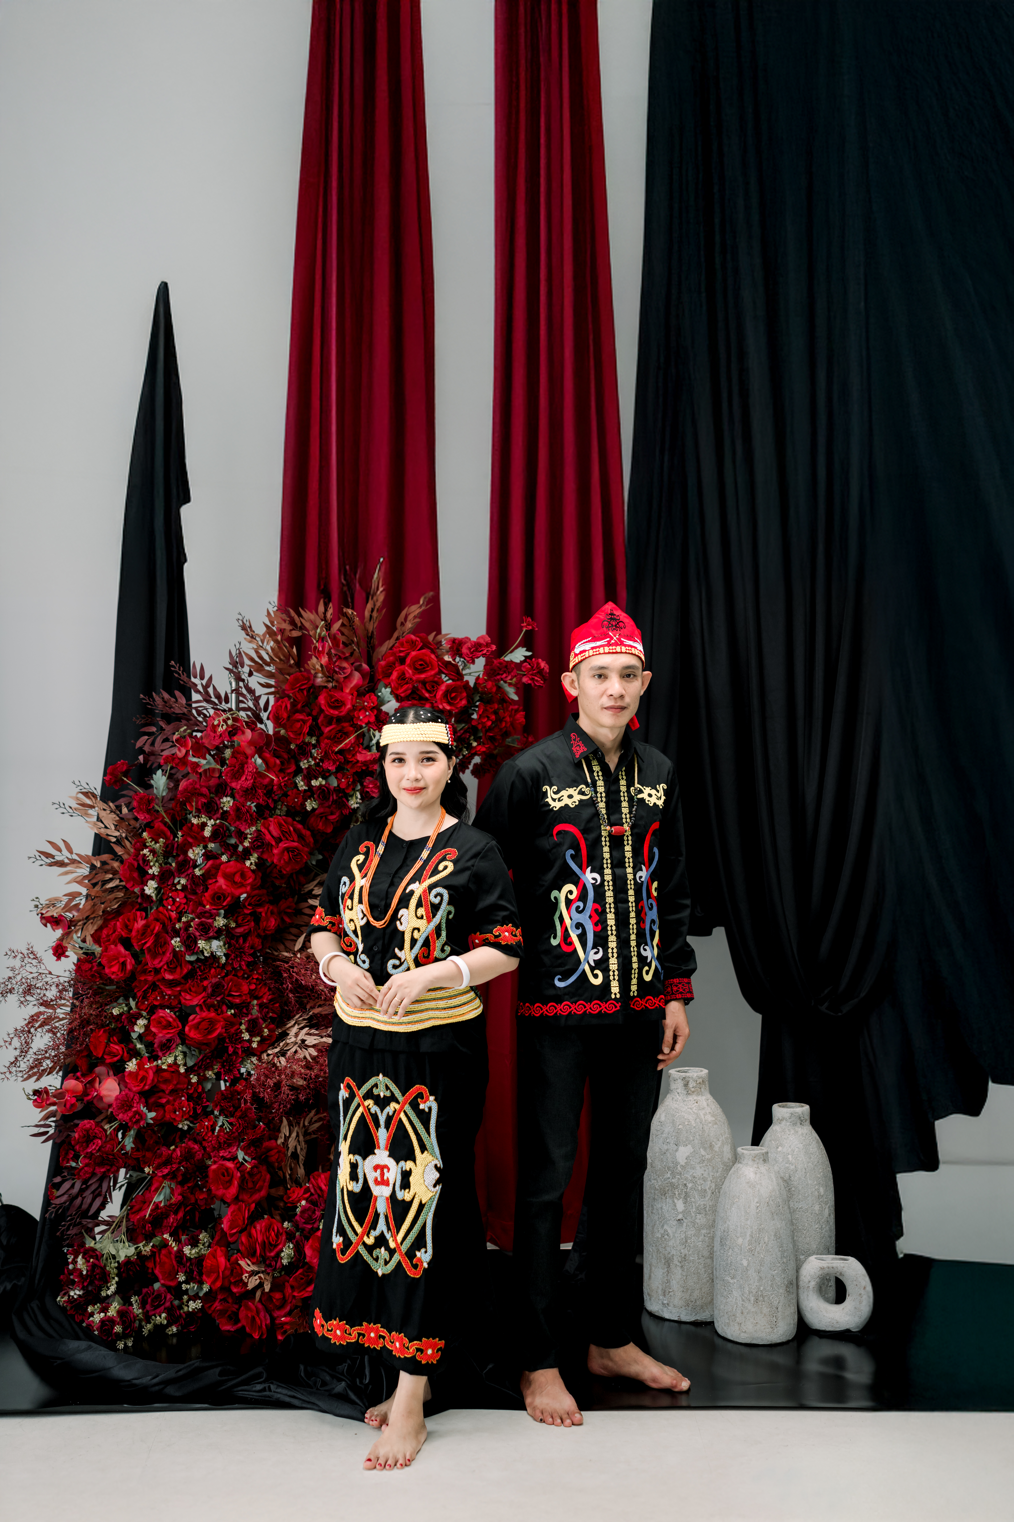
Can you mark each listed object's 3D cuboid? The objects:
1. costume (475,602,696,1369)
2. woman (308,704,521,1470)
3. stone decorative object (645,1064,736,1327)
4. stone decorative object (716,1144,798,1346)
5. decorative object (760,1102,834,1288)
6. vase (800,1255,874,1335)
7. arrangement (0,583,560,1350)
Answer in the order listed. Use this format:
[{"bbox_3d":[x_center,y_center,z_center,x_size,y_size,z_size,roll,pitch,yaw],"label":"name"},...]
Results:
[{"bbox_3d":[0.174,0.500,4.690,0.500,1.690,0.330,0,0,-20],"label":"costume"},{"bbox_3d":[-0.192,0.640,4.380,0.450,1.520,0.400,0,0,16],"label":"woman"},{"bbox_3d":[0.466,1.097,5.380,0.240,0.605,0.240,0,0,0],"label":"stone decorative object"},{"bbox_3d":[0.606,1.175,5.150,0.204,0.450,0.204,0,0,0],"label":"stone decorative object"},{"bbox_3d":[0.735,1.146,5.430,0.218,0.508,0.218,0,0,0],"label":"decorative object"},{"bbox_3d":[0.811,1.315,5.200,0.186,0.171,0.085,0,0,7],"label":"vase"},{"bbox_3d":[-0.575,0.480,5.200,1.310,1.800,0.600,0,0,-3],"label":"arrangement"}]

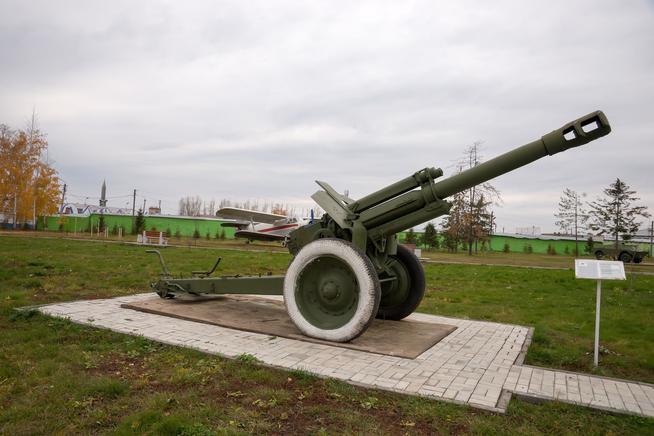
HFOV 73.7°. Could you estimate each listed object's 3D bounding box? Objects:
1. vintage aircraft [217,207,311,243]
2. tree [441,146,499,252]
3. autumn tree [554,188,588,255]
[{"bbox_3d":[-6.136,1.277,49.273,12.500,4.100,18.200,0,-3,44],"label":"vintage aircraft"},{"bbox_3d":[13.494,-1.801,41.000,5.172,10.598,5.172,3,-2,0],"label":"tree"},{"bbox_3d":[31.404,0.578,56.000,3.982,8.734,3.982,3,-2,0],"label":"autumn tree"}]

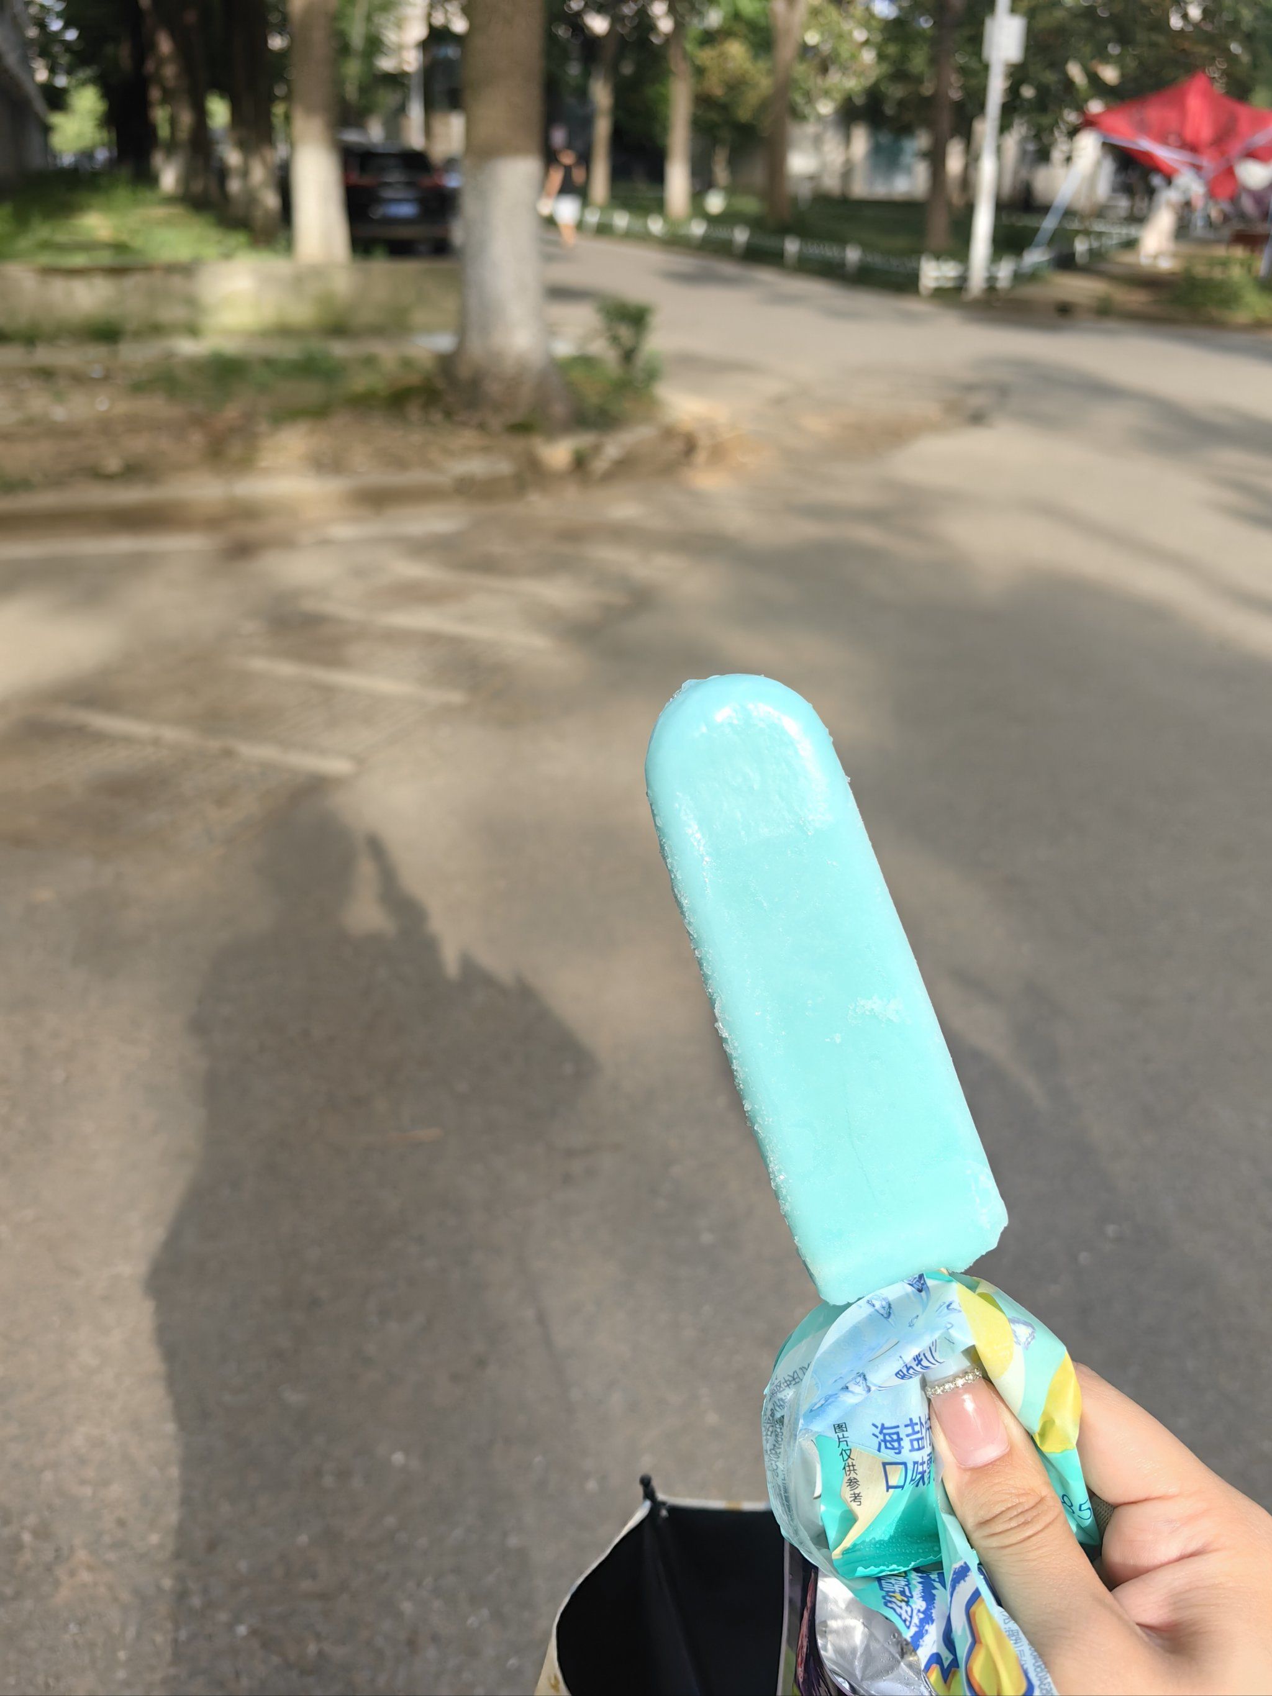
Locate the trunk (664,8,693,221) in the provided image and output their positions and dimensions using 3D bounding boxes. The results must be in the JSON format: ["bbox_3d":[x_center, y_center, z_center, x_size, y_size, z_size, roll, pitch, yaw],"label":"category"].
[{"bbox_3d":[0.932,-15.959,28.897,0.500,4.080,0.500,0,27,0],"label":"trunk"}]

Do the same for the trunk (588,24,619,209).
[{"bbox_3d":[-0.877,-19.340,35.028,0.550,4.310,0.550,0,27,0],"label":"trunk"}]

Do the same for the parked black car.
[{"bbox_3d":[-4.706,-11.907,24.110,1.860,1.690,4.620,-9,29,-17],"label":"parked black car"}]

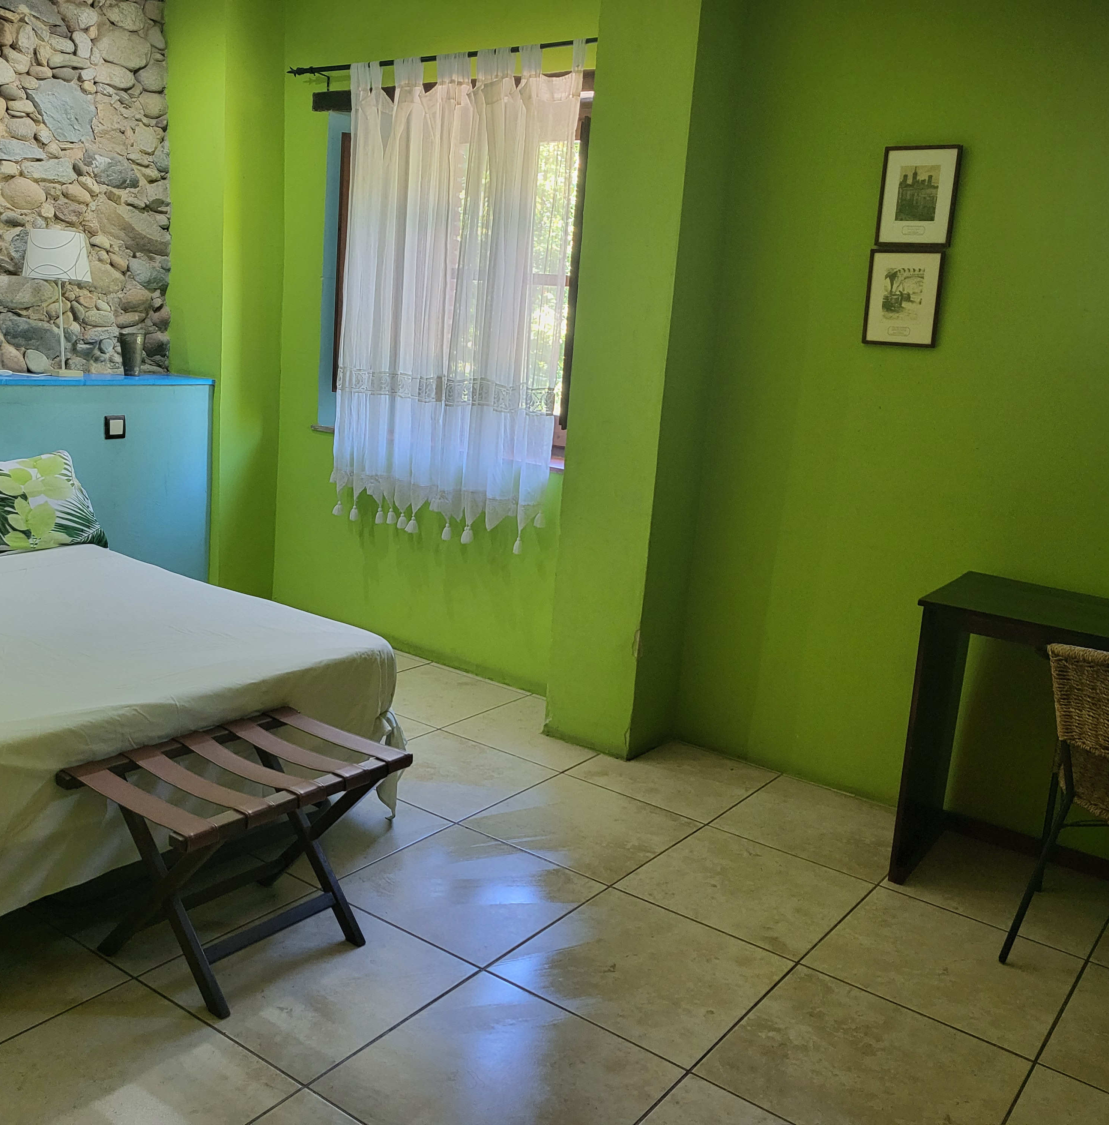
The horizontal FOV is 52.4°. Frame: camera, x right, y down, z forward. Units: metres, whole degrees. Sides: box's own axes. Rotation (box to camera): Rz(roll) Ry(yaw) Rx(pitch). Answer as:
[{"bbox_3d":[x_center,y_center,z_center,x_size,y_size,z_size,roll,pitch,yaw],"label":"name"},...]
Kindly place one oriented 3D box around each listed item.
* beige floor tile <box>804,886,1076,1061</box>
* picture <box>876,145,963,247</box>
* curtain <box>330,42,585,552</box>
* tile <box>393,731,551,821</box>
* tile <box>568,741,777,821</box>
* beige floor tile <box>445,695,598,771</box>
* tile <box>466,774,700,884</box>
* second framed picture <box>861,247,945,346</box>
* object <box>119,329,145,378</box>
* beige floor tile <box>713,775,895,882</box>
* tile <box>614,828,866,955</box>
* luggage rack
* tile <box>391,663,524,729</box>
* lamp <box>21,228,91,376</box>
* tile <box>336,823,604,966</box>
[{"bbox_3d":[0.894,0.913,2.571,0.500,0.012,0.500,13,14,34],"label":"beige floor tile"},{"bbox_3d":[1.019,-1.024,3.158,0.213,0.269,0.020,13,15,34],"label":"picture"},{"bbox_3d":[-0.409,-0.938,4.102,1.110,1.730,0.100,13,14,34],"label":"curtain"},{"bbox_3d":[-0.321,0.641,3.409,0.500,0.012,0.500,13,14,34],"label":"tile"},{"bbox_3d":[0.380,0.675,3.567,0.500,0.010,0.500,13,15,34],"label":"tile"},{"bbox_3d":[-0.030,0.579,3.811,0.500,0.012,0.500,13,14,34],"label":"beige floor tile"},{"bbox_3d":[0.086,0.738,3.162,0.500,0.010,0.500,13,15,34],"label":"tile"},{"bbox_3d":[0.997,-0.753,3.216,0.214,0.267,0.020,13,15,34],"label":"second framed picture"},{"bbox_3d":[-1.673,-0.826,4.468,0.102,0.168,0.102,13,15,34],"label":"object"},{"bbox_3d":[0.788,0.768,3.285,0.500,0.010,0.500,13,15,34],"label":"beige floor tile"},{"bbox_3d":[0.489,0.823,2.850,0.500,0.012,0.500,13,14,34],"label":"tile"},{"bbox_3d":[-0.663,0.623,2.396,0.412,0.419,0.578,13,15,34],"label":"luggage rack"},{"bbox_3d":[-0.437,0.489,4.132,0.500,0.010,0.500,13,15,34],"label":"tile"},{"bbox_3d":[-1.819,-0.949,4.131,0.252,0.530,0.252,13,14,34],"label":"lamp"},{"bbox_3d":[-0.207,0.795,2.728,0.500,0.012,0.500,13,14,34],"label":"tile"}]

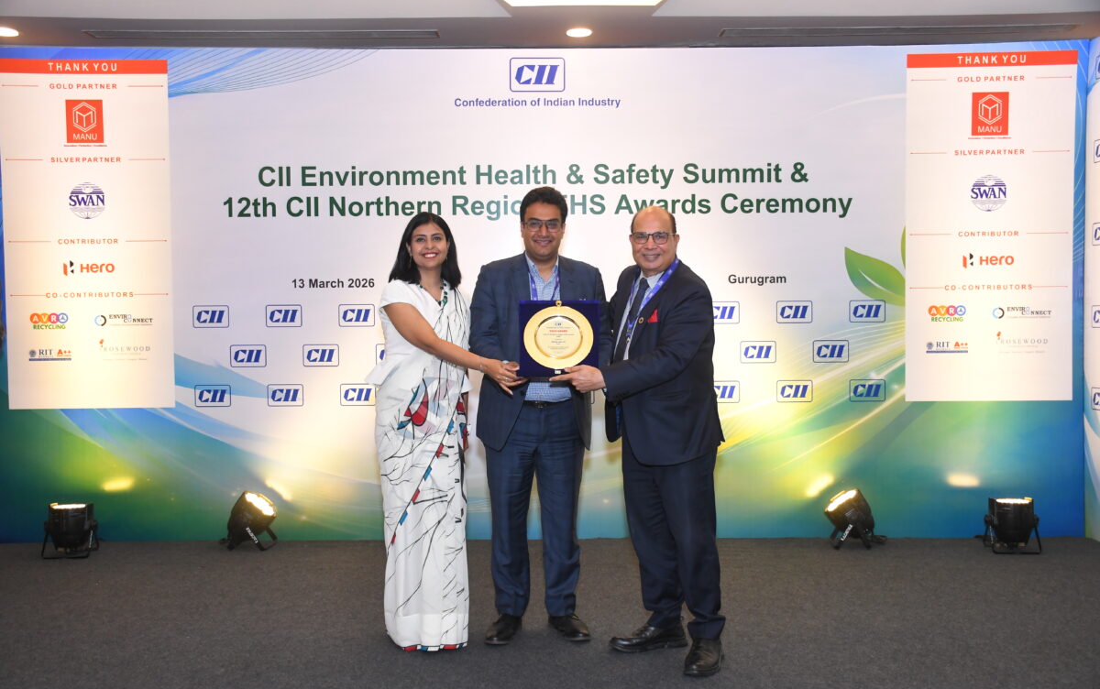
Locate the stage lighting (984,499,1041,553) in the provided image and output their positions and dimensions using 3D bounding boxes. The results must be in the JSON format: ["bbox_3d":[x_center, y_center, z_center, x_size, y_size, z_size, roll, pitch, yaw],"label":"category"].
[{"bbox_3d":[2.427,0.938,5.785,0.270,0.270,0.230,0,2,0],"label":"stage lighting"}]

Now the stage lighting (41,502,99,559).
[{"bbox_3d":[-2.543,0.970,5.855,0.270,0.270,0.230,0,2,0],"label":"stage lighting"}]

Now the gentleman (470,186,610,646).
[{"bbox_3d":[-0.038,0.265,4.271,0.560,1.750,0.440,0,2,0],"label":"gentleman"}]

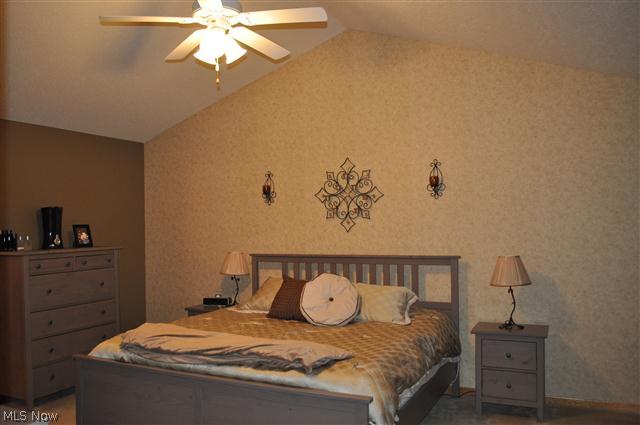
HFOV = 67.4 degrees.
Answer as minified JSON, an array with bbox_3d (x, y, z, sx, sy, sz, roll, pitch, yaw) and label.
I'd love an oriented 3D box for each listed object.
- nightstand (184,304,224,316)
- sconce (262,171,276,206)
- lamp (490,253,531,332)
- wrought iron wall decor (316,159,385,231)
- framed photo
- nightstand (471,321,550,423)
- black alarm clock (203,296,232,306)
[{"bbox_3d":[-1.098,1.319,5.061,0.532,0.640,0.374,-2,-2,27],"label":"nightstand"},{"bbox_3d":[-0.534,-0.247,5.000,0.163,0.360,0.108,-2,-2,27],"label":"sconce"},{"bbox_3d":[1.497,0.622,3.760,0.300,0.561,0.300,-2,-2,27],"label":"lamp"},{"bbox_3d":[0.264,-0.170,4.626,0.734,0.724,0.034,-2,-2,27],"label":"wrought iron wall decor"},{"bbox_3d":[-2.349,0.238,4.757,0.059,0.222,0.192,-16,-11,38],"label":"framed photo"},{"bbox_3d":[1.485,1.220,3.733,0.532,0.640,0.374,-2,-2,27],"label":"nightstand"},{"bbox_3d":[-1.105,0.951,5.094,0.286,0.084,0.118,-1,-2,12],"label":"black alarm clock"}]

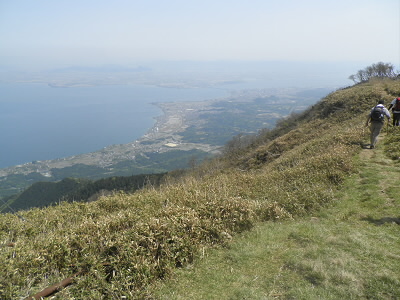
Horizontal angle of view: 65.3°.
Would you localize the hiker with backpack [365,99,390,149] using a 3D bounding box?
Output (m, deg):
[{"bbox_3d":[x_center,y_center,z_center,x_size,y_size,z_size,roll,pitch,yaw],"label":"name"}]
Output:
[{"bbox_3d":[6.125,-0.868,10.752,0.720,1.650,0.750,12,20,34],"label":"hiker with backpack"}]

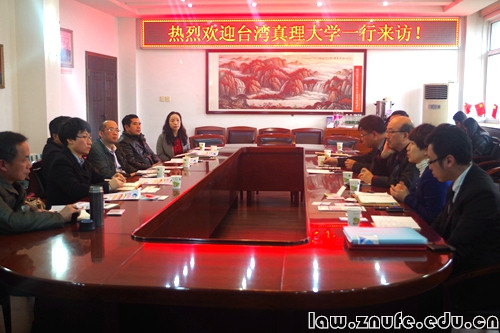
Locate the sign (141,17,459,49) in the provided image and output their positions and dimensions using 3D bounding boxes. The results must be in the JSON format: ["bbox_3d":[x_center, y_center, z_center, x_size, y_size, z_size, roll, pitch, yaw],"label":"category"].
[{"bbox_3d":[0.846,-2.423,9.867,5.850,0.570,0.100,1,7,6],"label":"sign"}]

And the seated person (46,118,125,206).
[{"bbox_3d":[-1.003,0.311,3.657,0.660,1.260,0.500,1,7,6],"label":"seated person"}]

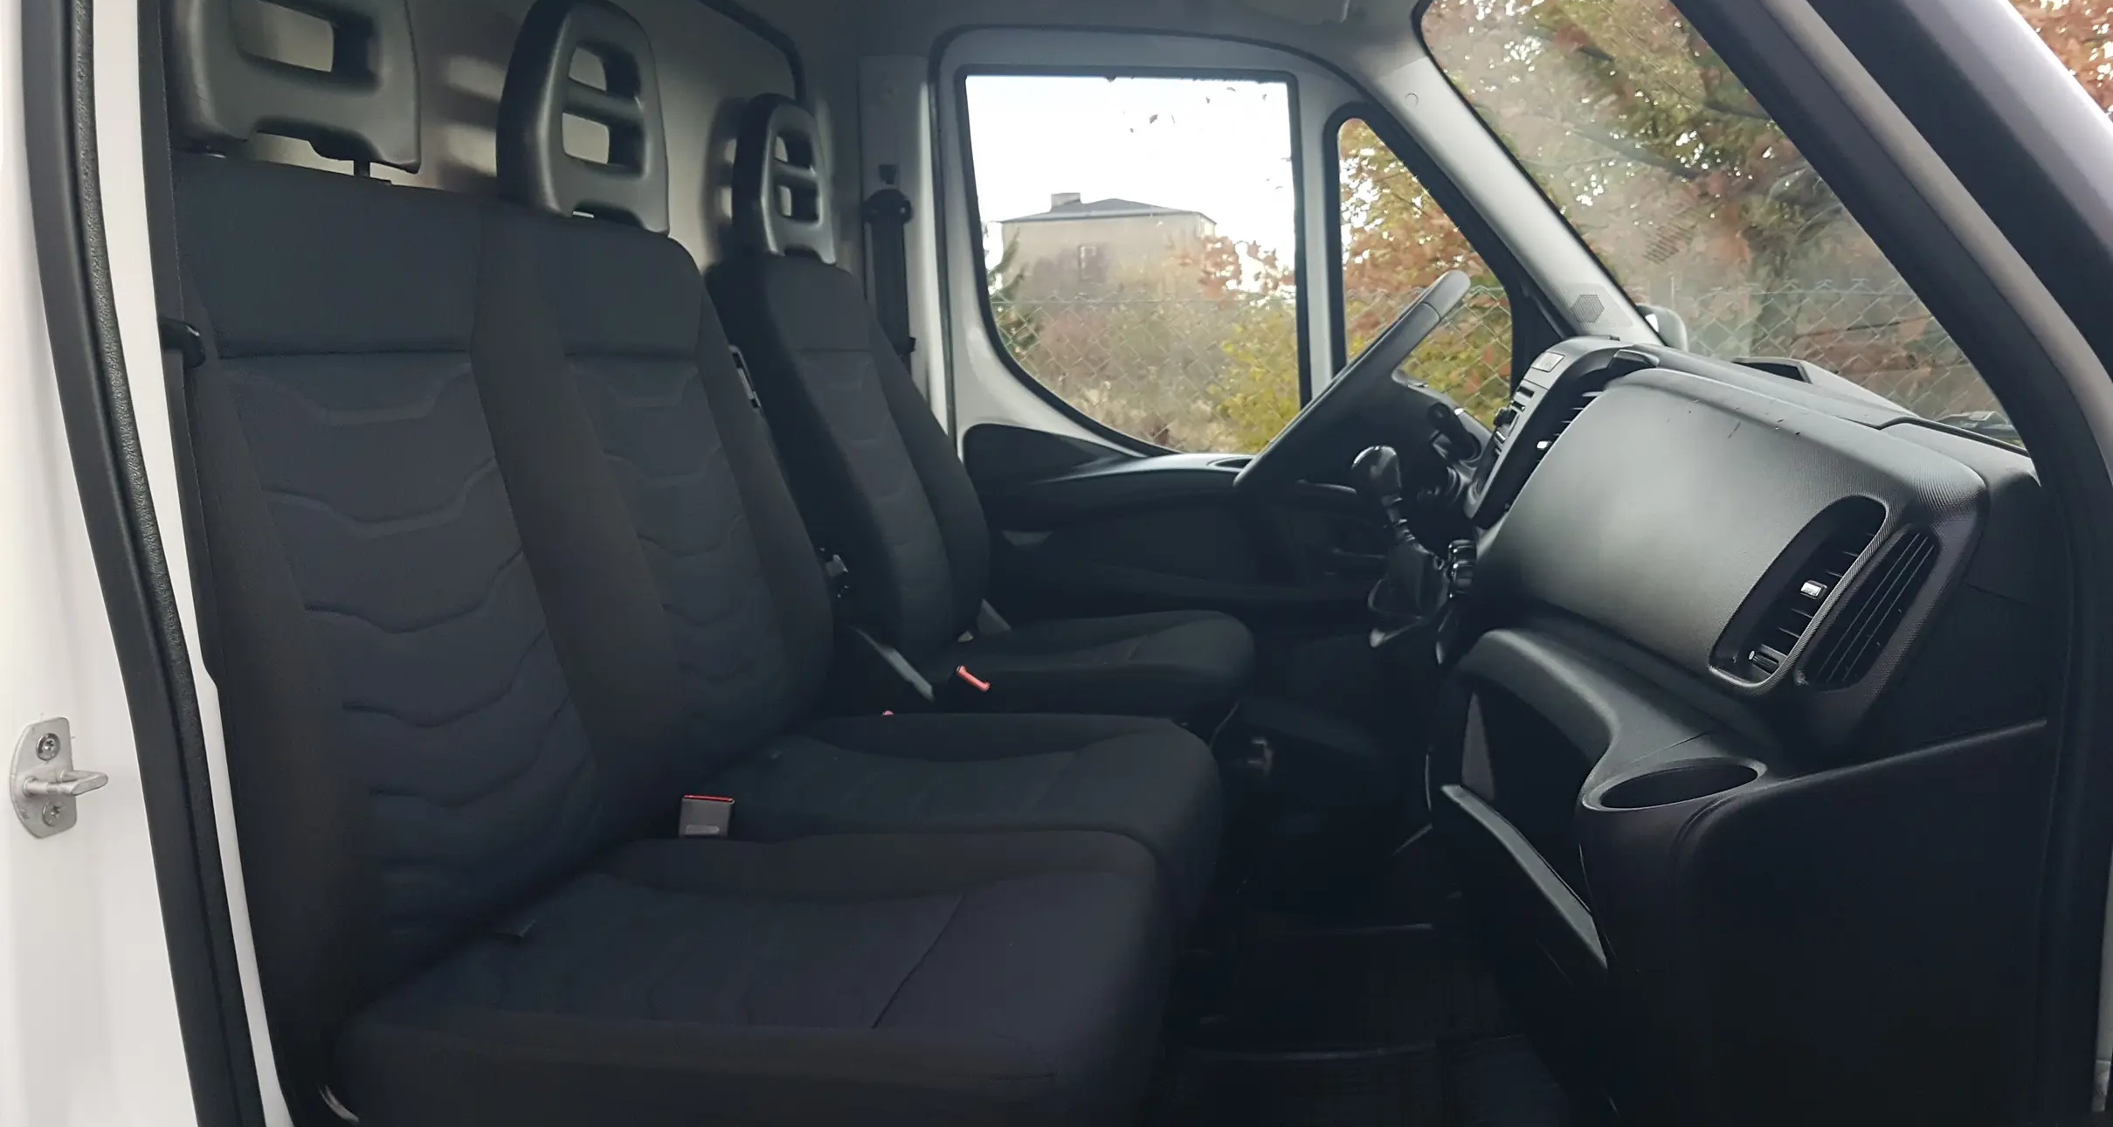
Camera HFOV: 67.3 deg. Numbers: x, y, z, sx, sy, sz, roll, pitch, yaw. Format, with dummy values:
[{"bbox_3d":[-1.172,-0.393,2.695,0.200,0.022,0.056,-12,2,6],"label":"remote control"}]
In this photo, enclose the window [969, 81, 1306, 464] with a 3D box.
[{"bbox_3d":[0.125,-0.459,2.466,0.525,0.585,0.045,1,13,8],"label":"window"}]

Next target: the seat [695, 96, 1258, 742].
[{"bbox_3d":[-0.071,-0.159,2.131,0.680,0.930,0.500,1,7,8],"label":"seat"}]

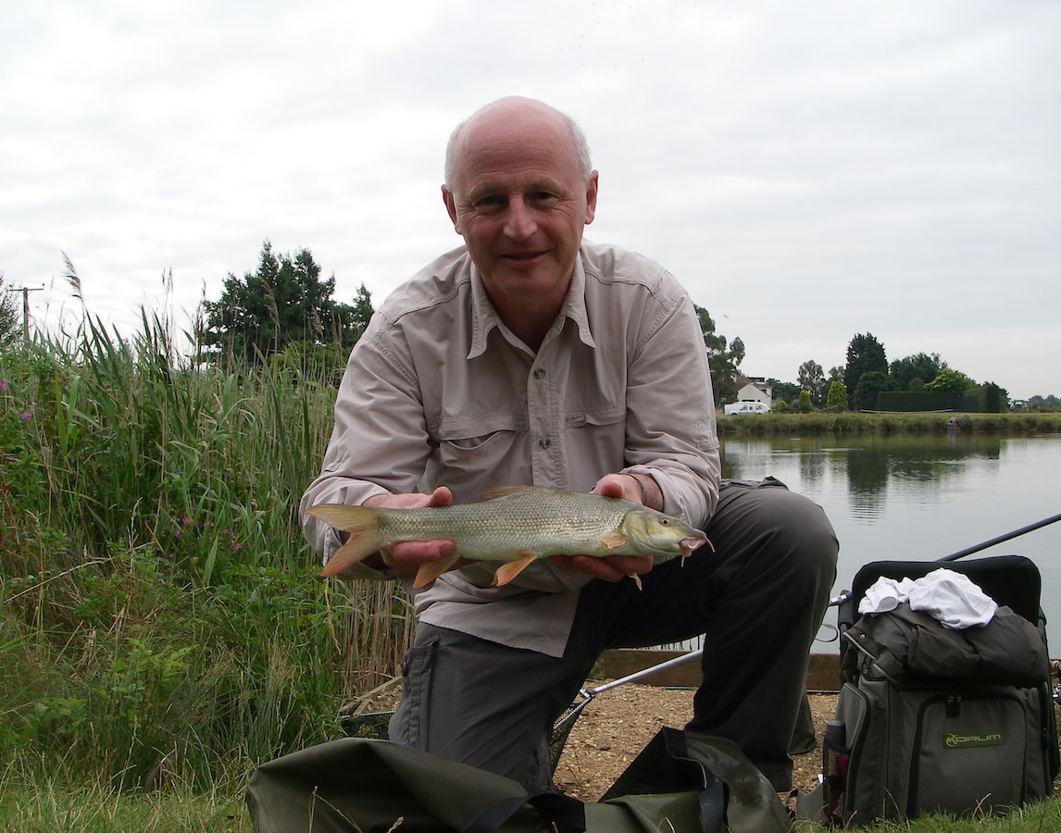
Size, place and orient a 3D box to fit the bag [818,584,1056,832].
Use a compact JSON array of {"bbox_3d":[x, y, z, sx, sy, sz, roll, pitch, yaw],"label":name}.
[{"bbox_3d":[0.782,0.550,2.360,0.390,0.380,0.240,0,0,-14],"label":"bag"}]

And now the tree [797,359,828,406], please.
[{"bbox_3d":[40.460,-4.640,175.000,4.200,7.000,4.200,0,0,0],"label":"tree"}]

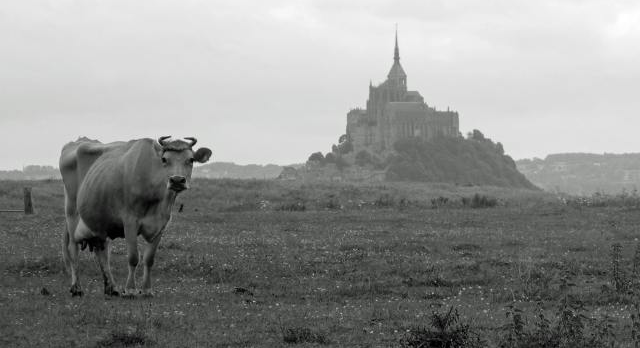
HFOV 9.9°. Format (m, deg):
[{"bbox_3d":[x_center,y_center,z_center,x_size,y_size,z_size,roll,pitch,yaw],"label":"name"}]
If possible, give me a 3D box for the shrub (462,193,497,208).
[{"bbox_3d":[3.537,0.588,82.000,0.754,0.355,0.600,0,0,0],"label":"shrub"}]

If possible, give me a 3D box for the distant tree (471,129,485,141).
[{"bbox_3d":[128.208,-32.154,3010.000,11.400,9.800,11.000,0,0,0],"label":"distant tree"}]

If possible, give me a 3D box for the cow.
[{"bbox_3d":[-1.569,0.359,31.200,0.700,1.360,2.000,0,0,-25],"label":"cow"}]

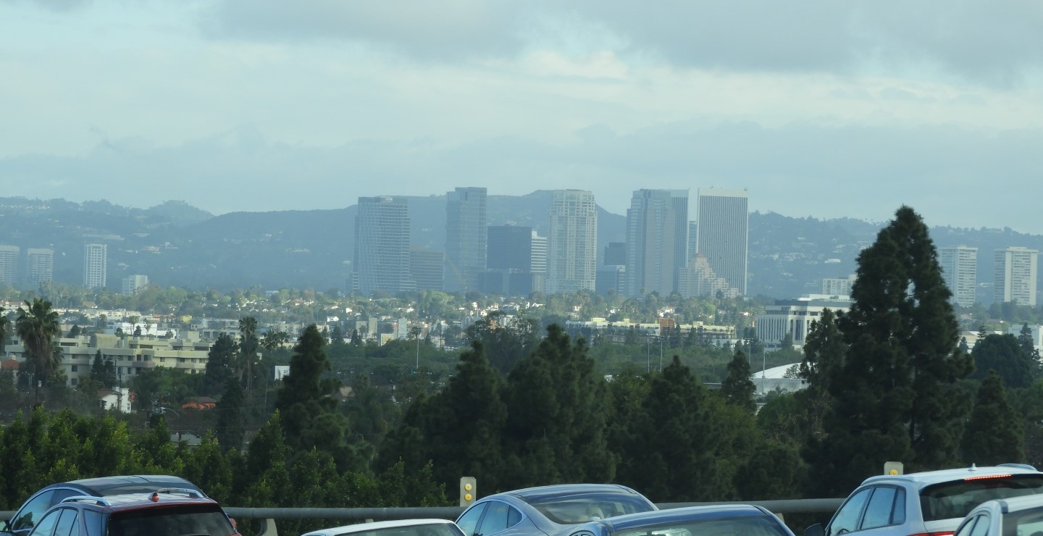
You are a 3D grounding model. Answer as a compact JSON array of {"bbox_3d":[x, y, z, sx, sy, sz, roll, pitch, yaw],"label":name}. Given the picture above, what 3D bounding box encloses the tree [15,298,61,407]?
[{"bbox_3d":[-51.539,12.006,639.877,4.800,17.700,4.800,1,-1,0],"label":"tree"}]

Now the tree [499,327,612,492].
[{"bbox_3d":[1.780,10.348,319.899,6.300,14.600,6.300,1,-1,0],"label":"tree"}]

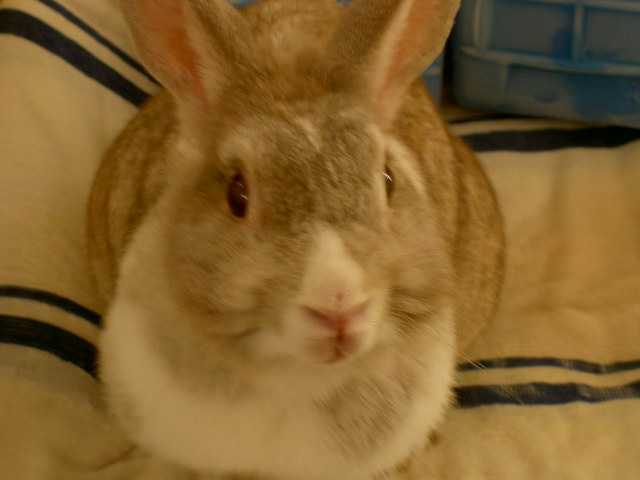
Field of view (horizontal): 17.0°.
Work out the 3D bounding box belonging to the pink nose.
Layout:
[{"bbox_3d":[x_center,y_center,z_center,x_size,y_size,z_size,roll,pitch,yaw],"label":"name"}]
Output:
[{"bbox_3d":[0.005,0.025,0.725,0.021,0.011,0.010,1,30,-9],"label":"pink nose"}]

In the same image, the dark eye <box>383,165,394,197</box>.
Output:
[{"bbox_3d":[0.024,-0.021,0.755,0.006,0.013,0.012,3,22,22],"label":"dark eye"}]

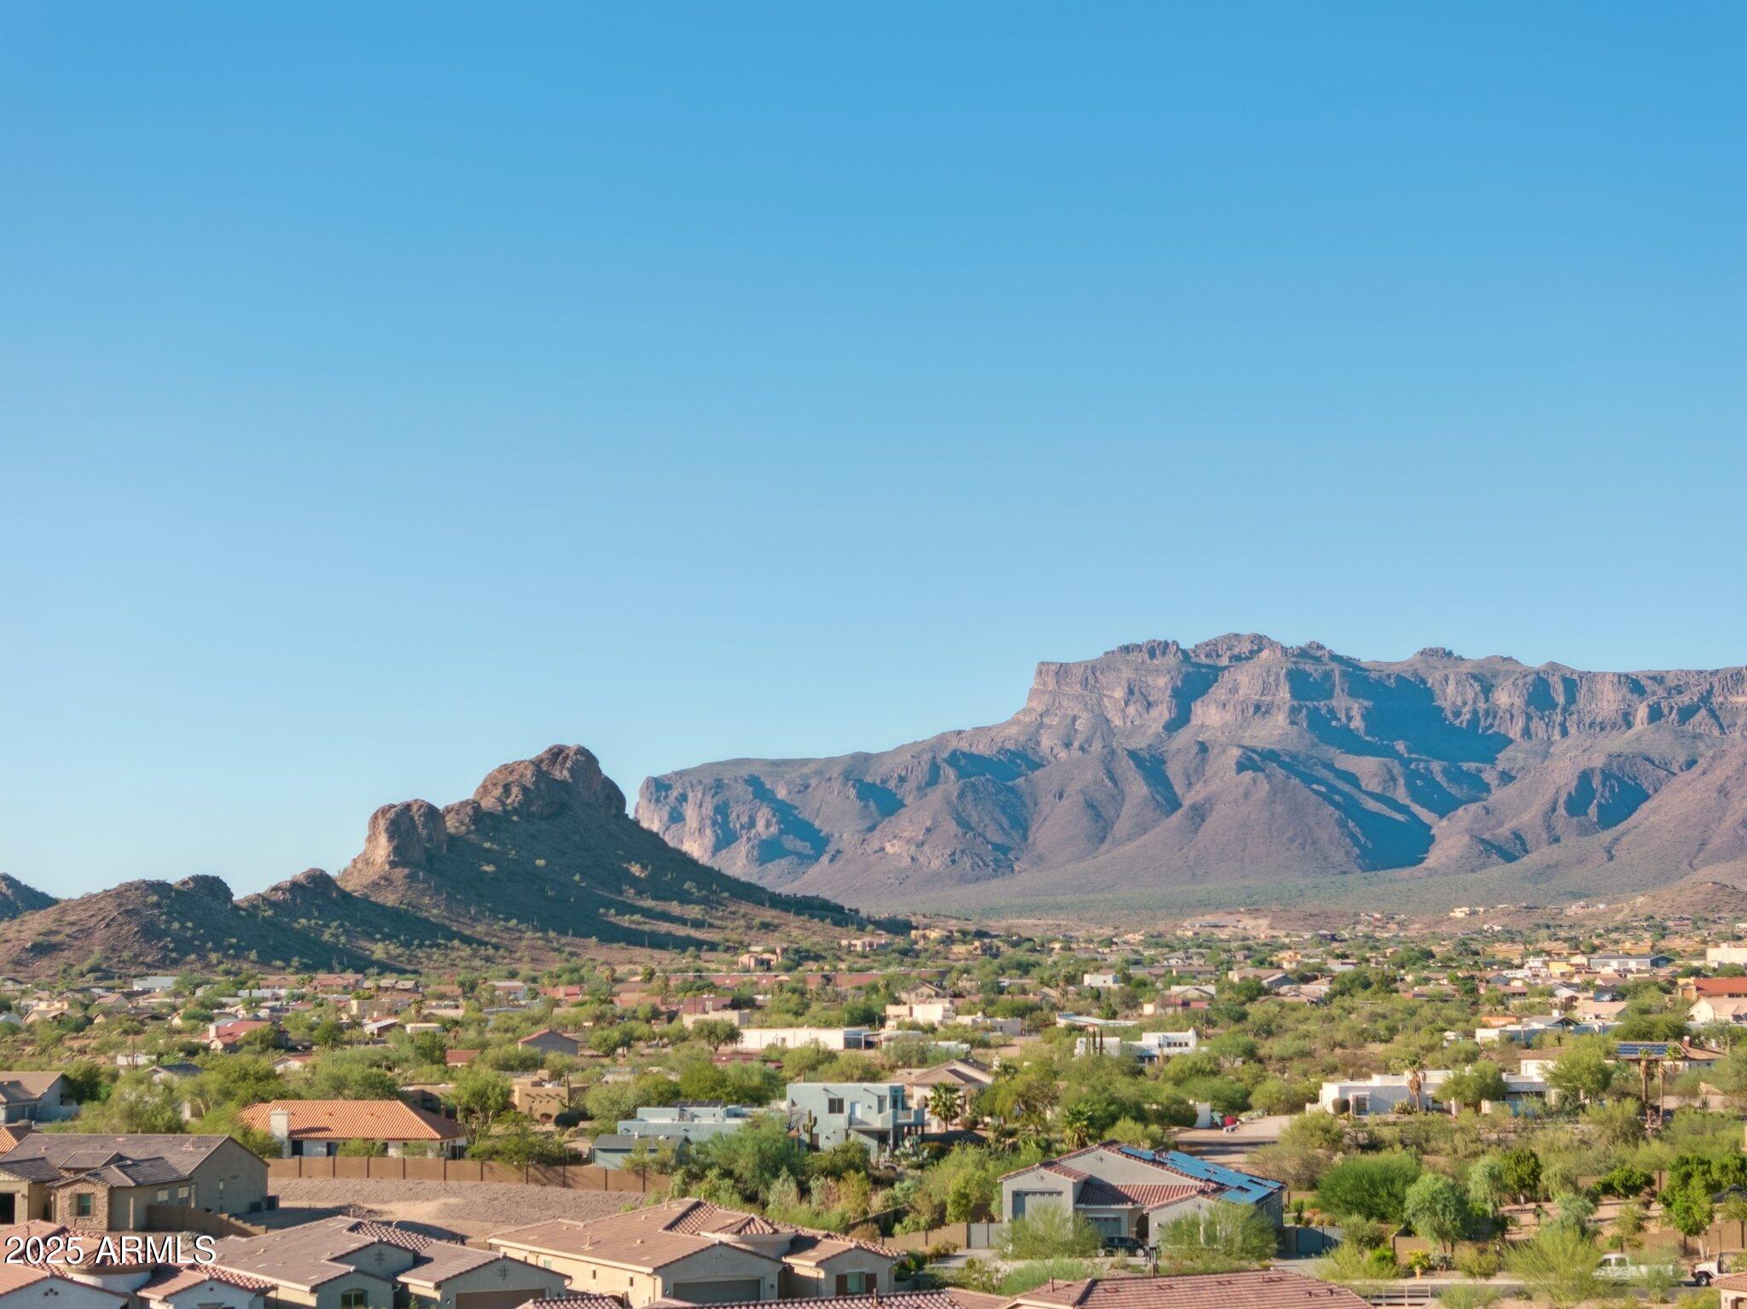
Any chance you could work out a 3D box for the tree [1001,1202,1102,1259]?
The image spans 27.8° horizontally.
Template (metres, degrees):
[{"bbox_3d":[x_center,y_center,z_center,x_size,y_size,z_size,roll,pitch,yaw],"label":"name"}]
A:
[{"bbox_3d":[12.562,40.593,249.000,7.000,3.950,6.500,0,-5,3],"label":"tree"}]

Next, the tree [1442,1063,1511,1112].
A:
[{"bbox_3d":[69.556,50.042,408.000,7.600,5.800,7.200,-1,-5,10],"label":"tree"}]

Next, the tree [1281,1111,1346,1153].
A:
[{"bbox_3d":[44.508,48.200,357.000,6.600,4.400,6.200,-1,-5,7],"label":"tree"}]

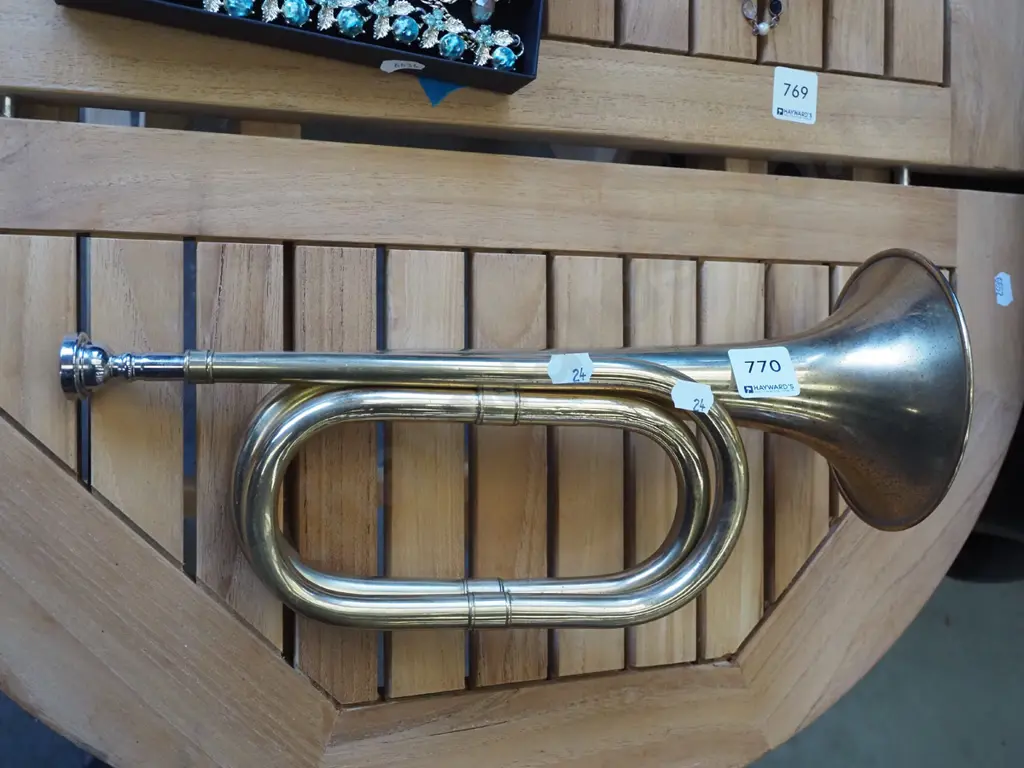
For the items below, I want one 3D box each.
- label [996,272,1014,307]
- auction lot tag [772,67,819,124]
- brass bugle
[{"bbox_3d":[0.353,-0.068,0.762,0.015,0.001,0.024,-11,95,-22],"label":"label"},{"bbox_3d":[0.184,-0.187,0.691,0.034,0.001,0.034,4,90,-22],"label":"auction lot tag"},{"bbox_3d":[-0.004,0.023,0.579,0.453,0.165,0.218,2,90,-11],"label":"brass bugle"}]

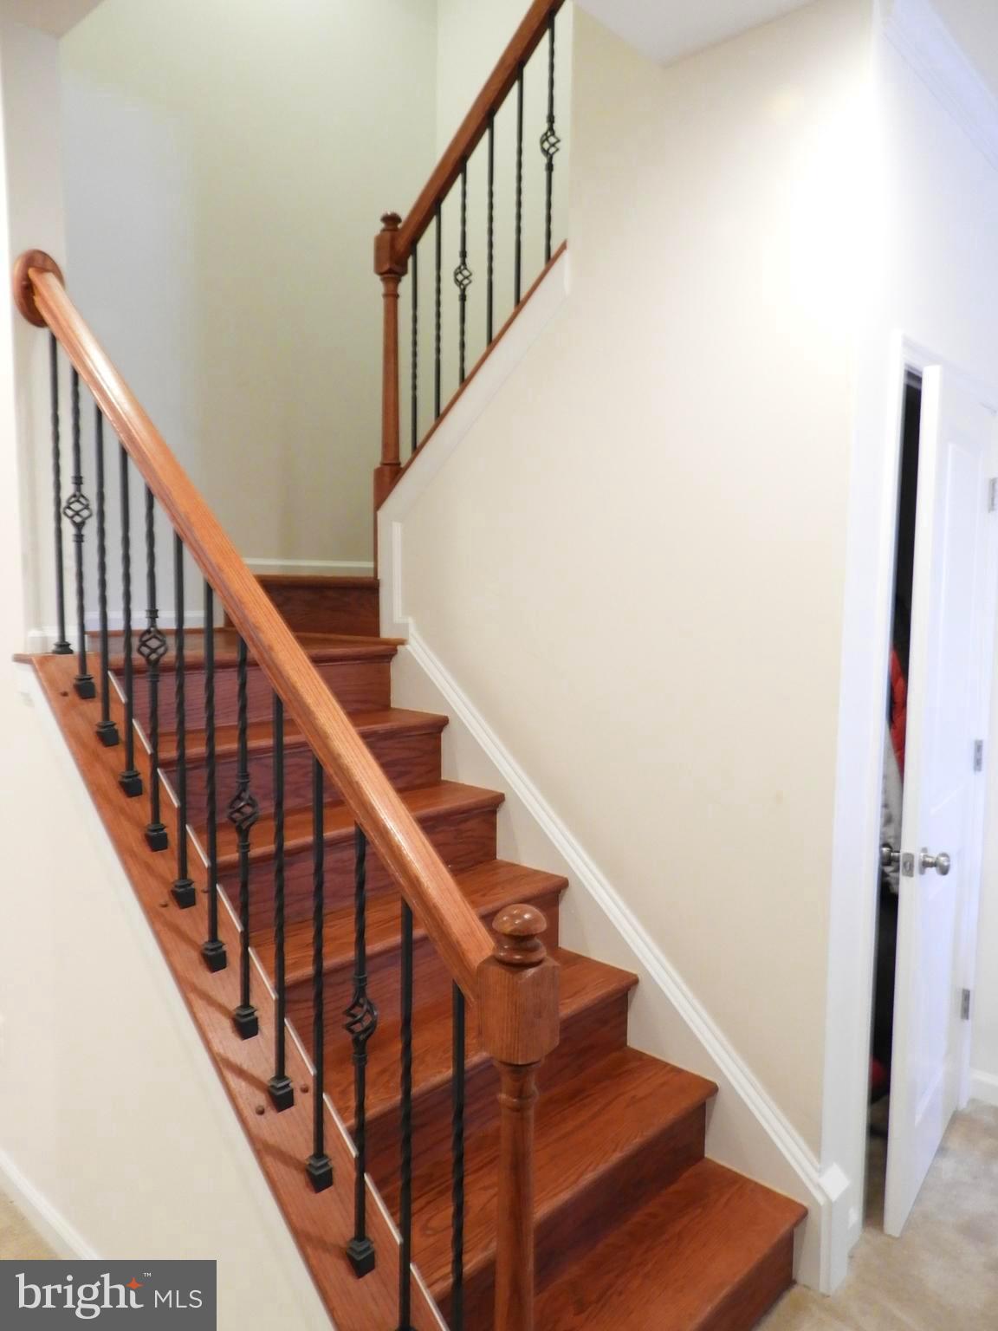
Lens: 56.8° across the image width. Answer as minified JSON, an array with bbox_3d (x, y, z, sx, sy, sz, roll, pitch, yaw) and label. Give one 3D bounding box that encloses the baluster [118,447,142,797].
[{"bbox_3d":[-0.748,-0.094,1.870,0.032,0.725,0.032,5,6,43],"label":"baluster"}]

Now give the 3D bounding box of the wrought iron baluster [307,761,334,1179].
[{"bbox_3d":[-0.287,0.487,1.480,0.032,0.725,0.032,5,6,43],"label":"wrought iron baluster"}]

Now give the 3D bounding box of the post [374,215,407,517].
[{"bbox_3d":[-0.344,-0.938,2.935,0.076,0.964,0.076,5,6,43],"label":"post"}]

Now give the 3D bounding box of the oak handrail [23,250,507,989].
[{"bbox_3d":[-0.520,-0.233,1.641,0.060,0.064,1.833,-4,47,-47],"label":"oak handrail"}]

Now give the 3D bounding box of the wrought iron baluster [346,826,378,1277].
[{"bbox_3d":[-0.210,0.584,1.415,0.048,0.725,0.048,5,6,43],"label":"wrought iron baluster"}]

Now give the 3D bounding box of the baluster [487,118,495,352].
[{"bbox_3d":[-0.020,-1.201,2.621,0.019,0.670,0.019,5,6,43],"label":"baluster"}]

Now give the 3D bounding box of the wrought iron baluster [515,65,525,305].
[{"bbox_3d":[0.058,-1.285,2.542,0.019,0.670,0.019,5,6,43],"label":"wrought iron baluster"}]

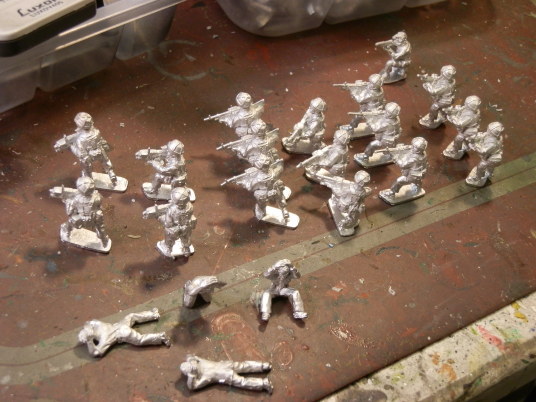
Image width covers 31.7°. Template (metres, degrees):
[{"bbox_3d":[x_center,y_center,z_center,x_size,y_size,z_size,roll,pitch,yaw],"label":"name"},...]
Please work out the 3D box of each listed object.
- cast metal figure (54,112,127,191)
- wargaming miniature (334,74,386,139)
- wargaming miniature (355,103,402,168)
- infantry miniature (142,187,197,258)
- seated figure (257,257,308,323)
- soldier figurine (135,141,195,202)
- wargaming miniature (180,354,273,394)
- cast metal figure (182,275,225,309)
[{"bbox_3d":[-0.049,-0.012,0.258,0.019,0.024,0.009,-6,42,-14],"label":"cast metal figure"},{"bbox_3d":[0.030,-0.031,0.308,0.019,0.022,0.008,-10,47,-20],"label":"wargaming miniature"},{"bbox_3d":[0.034,-0.022,0.299,0.019,0.022,0.008,-9,46,-19],"label":"wargaming miniature"},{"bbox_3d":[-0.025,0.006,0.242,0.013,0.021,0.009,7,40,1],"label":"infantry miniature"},{"bbox_3d":[0.005,0.024,0.252,0.014,0.013,0.011,5,43,-5],"label":"seated figure"},{"bbox_3d":[-0.029,-0.009,0.260,0.016,0.019,0.008,2,40,-5],"label":"soldier figurine"},{"bbox_3d":[-0.010,0.043,0.235,0.023,0.005,0.008,5,43,-5],"label":"wargaming miniature"},{"bbox_3d":[-0.016,0.022,0.235,0.009,0.007,0.007,-10,43,-18],"label":"cast metal figure"}]

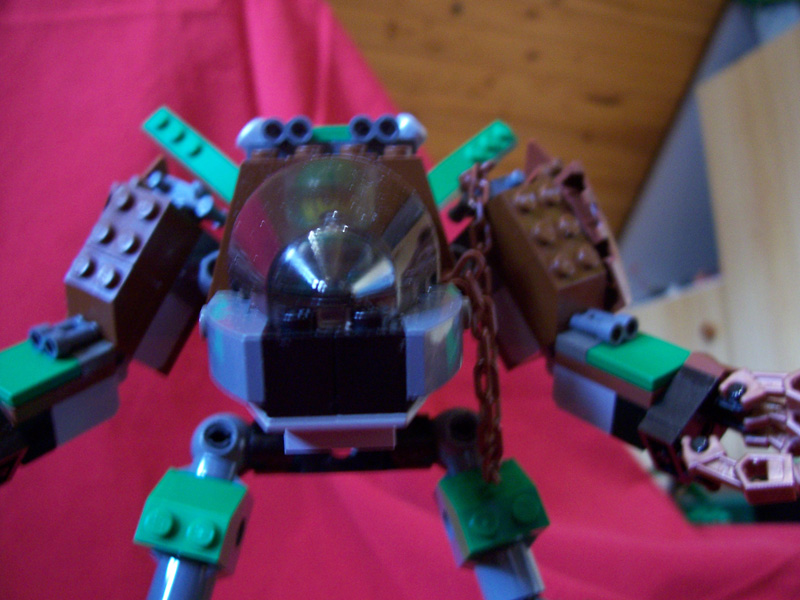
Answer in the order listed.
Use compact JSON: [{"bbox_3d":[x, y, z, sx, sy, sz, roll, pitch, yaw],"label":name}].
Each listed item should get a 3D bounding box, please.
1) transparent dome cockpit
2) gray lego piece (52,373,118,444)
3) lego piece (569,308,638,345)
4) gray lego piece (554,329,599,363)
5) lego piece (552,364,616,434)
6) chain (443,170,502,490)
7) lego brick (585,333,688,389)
[{"bbox_3d":[-0.009,-0.009,0.100,0.028,0.019,0.027,-3,20,-4],"label":"transparent dome cockpit"},{"bbox_3d":[-0.073,0.021,0.169,0.016,0.011,0.016,17,28,26],"label":"gray lego piece"},{"bbox_3d":[0.046,0.005,0.176,0.010,0.005,0.010,-24,34,-39],"label":"lego piece"},{"bbox_3d":[0.043,0.009,0.179,0.016,0.003,0.008,-24,34,-39],"label":"gray lego piece"},{"bbox_3d":[0.046,0.019,0.180,0.016,0.011,0.016,-24,34,-39],"label":"lego piece"},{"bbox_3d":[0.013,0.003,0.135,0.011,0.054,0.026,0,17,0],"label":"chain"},{"bbox_3d":[0.052,0.013,0.171,0.016,0.003,0.016,-24,34,-39],"label":"lego brick"}]

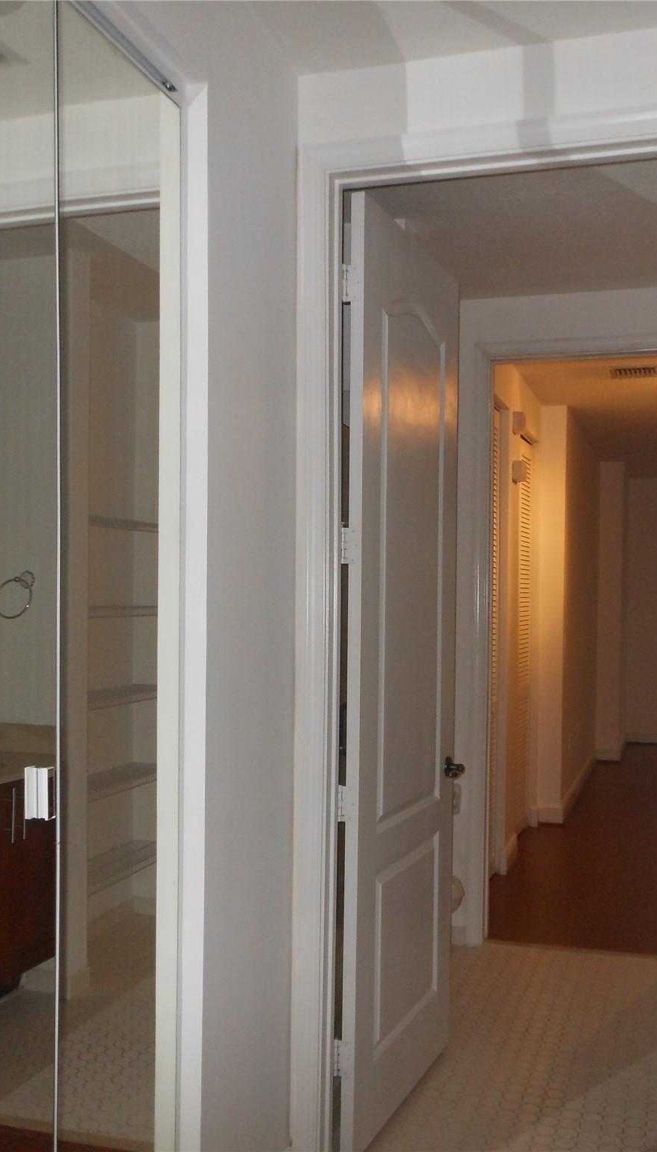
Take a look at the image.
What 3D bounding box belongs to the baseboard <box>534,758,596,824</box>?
[{"bbox_3d":[1.868,1.580,8.515,0.180,0.100,2.850,0,-1,18],"label":"baseboard"}]

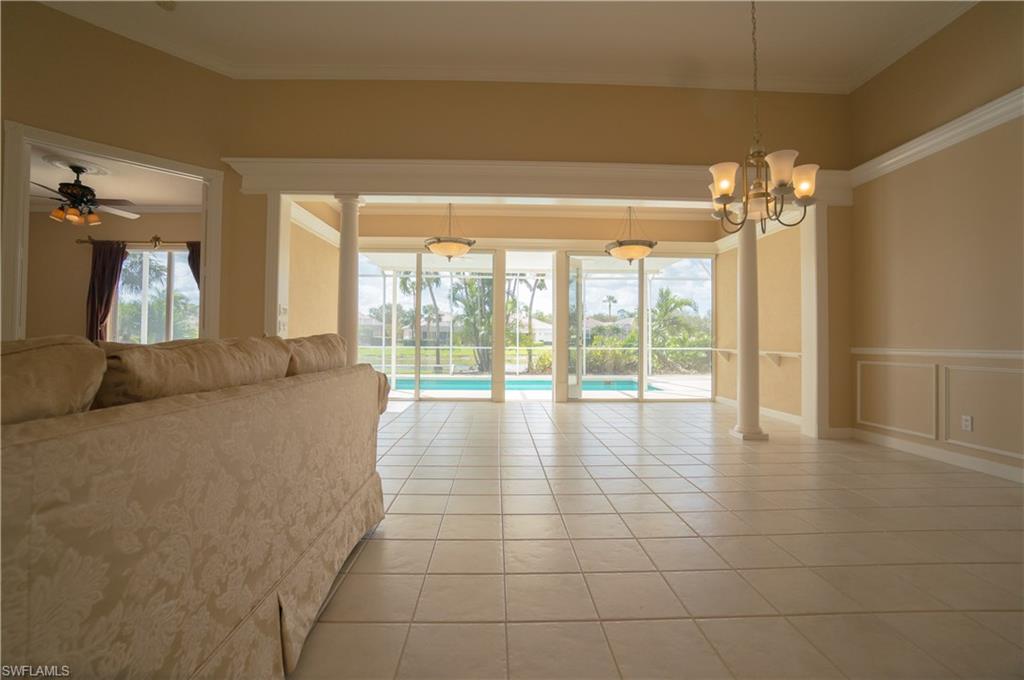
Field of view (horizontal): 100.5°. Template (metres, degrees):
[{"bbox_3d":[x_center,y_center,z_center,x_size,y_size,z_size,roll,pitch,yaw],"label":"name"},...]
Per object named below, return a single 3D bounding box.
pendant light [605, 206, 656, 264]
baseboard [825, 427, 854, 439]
[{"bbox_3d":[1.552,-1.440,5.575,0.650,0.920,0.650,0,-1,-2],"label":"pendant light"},{"bbox_3d":[3.337,0.952,4.321,0.290,0.110,0.020,0,-1,-2],"label":"baseboard"}]

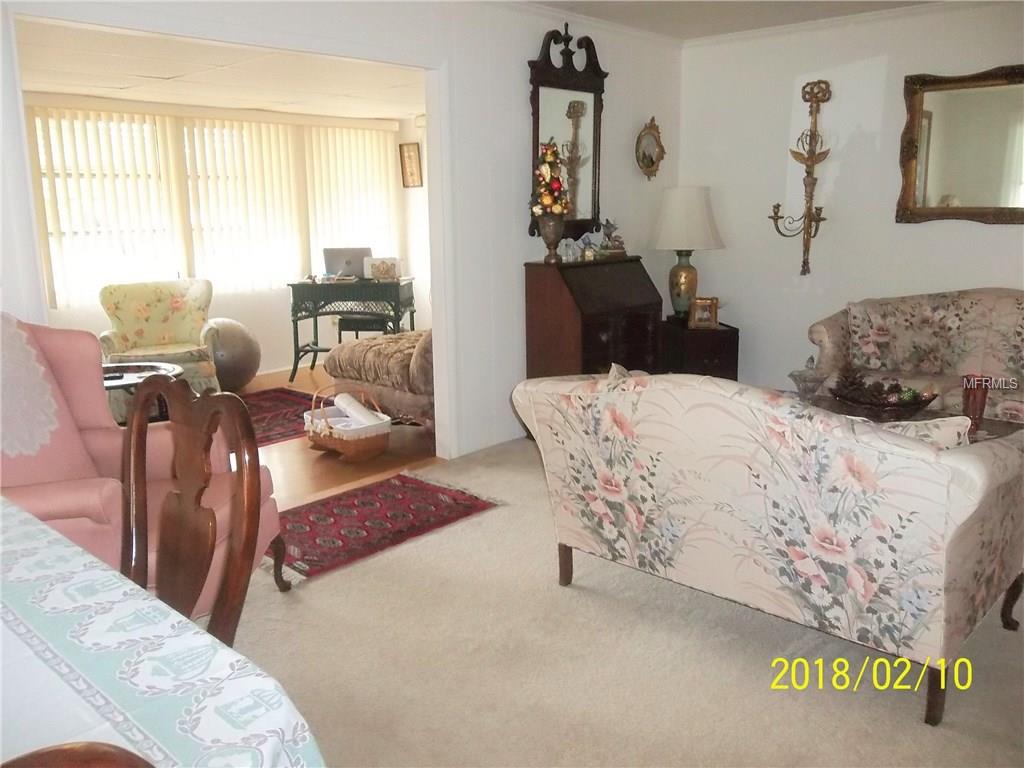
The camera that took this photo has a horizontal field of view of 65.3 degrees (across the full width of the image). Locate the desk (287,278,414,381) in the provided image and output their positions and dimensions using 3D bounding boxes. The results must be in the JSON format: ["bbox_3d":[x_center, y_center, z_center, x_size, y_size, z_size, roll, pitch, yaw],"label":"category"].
[{"bbox_3d":[-1.325,-0.476,6.700,0.920,0.760,0.500,-2,13,-5],"label":"desk"}]

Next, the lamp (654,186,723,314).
[{"bbox_3d":[1.102,-0.821,5.052,0.450,0.820,0.450,-1,13,0],"label":"lamp"}]

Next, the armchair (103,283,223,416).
[{"bbox_3d":[-2.425,-0.261,5.635,0.750,0.840,0.790,-6,14,-21],"label":"armchair"}]

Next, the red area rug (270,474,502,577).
[{"bbox_3d":[-0.662,0.608,3.623,0.660,0.012,1.090,12,18,43],"label":"red area rug"}]

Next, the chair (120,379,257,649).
[{"bbox_3d":[-0.860,0.563,1.567,0.520,1.020,0.570,12,18,43],"label":"chair"}]

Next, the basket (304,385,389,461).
[{"bbox_3d":[-0.959,0.196,4.616,0.470,0.374,0.320,12,18,43],"label":"basket"}]

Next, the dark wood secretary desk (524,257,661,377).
[{"bbox_3d":[0.511,-0.212,4.842,0.470,1.040,0.780,12,18,43],"label":"dark wood secretary desk"}]

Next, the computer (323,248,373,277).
[{"bbox_3d":[-1.385,-1.008,6.740,0.370,0.240,0.290,-2,13,-5],"label":"computer"}]

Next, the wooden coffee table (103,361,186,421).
[{"bbox_3d":[-2.330,0.197,4.460,0.950,0.470,0.650,-6,14,-21],"label":"wooden coffee table"}]

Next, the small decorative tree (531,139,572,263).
[{"bbox_3d":[0.243,-1.025,4.514,0.230,0.695,0.230,-1,13,0],"label":"small decorative tree"}]

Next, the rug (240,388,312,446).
[{"bbox_3d":[-1.937,0.272,5.144,1.280,0.012,1.850,12,18,43],"label":"rug"}]

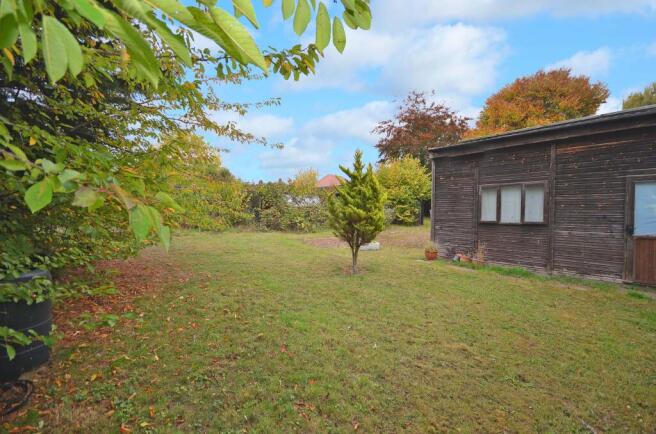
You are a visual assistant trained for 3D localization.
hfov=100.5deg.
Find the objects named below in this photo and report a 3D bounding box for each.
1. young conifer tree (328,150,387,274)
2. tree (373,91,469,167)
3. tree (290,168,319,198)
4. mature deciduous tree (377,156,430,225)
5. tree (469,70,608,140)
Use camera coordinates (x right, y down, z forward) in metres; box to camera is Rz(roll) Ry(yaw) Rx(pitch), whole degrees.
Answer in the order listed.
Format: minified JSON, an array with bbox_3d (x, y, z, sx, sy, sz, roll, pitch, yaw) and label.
[{"bbox_3d":[0.676,-0.135,6.291,1.310,2.800,1.270,0,2,0],"label":"young conifer tree"},{"bbox_3d":[9.837,-6.432,29.206,10.320,14.050,10.320,0,2,0],"label":"tree"},{"bbox_3d":[-2.327,-2.124,27.081,3.170,5.560,3.170,0,2,0],"label":"tree"},{"bbox_3d":[6.031,-2.017,21.583,4.650,5.670,4.650,0,2,0],"label":"mature deciduous tree"},{"bbox_3d":[21.535,-7.656,29.242,13.510,16.490,13.510,0,2,0],"label":"tree"}]

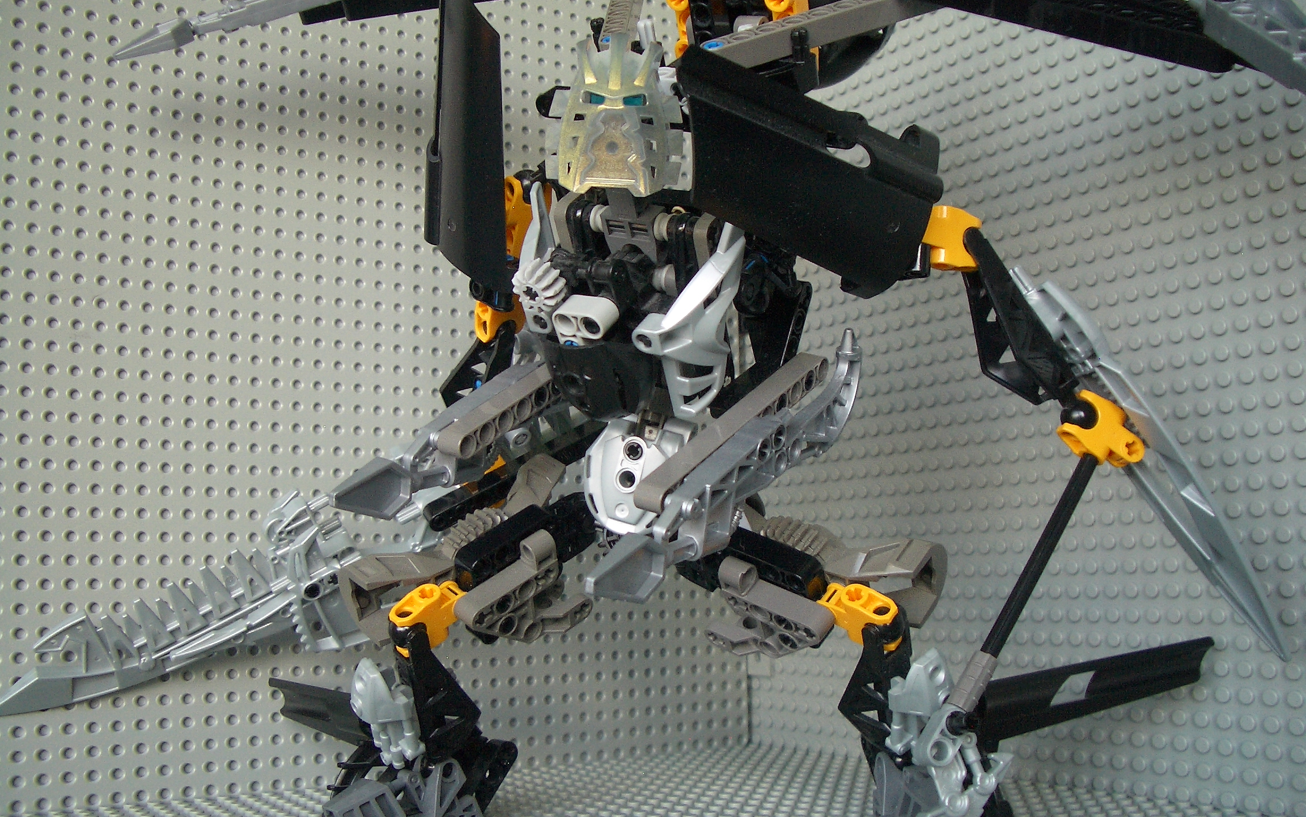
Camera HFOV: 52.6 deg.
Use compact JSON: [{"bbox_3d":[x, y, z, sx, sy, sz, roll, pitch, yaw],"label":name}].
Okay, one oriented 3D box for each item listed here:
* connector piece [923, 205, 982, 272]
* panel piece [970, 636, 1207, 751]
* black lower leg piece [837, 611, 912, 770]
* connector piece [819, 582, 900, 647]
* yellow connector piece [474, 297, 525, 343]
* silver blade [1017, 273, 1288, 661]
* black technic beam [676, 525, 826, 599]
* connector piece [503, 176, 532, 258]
[{"bbox_3d":[0.073,-0.043,0.338,0.025,0.017,0.009,-4,-7,24],"label":"connector piece"},{"bbox_3d":[0.127,0.082,0.384,0.068,0.019,0.012,-18,-16,15],"label":"panel piece"},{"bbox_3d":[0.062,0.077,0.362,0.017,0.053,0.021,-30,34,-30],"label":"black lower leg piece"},{"bbox_3d":[0.057,0.057,0.365,0.024,0.016,0.009,15,41,34],"label":"connector piece"},{"bbox_3d":[-0.046,-0.029,0.406,0.017,0.025,0.009,-7,17,-22],"label":"yellow connector piece"},{"bbox_3d":[0.134,0.015,0.354,0.018,0.123,0.010,-33,-4,0],"label":"silver blade"},{"bbox_3d":[0.029,0.042,0.388,0.052,0.010,0.010,22,40,38],"label":"black technic beam"},{"bbox_3d":[-0.038,-0.058,0.397,0.017,0.025,0.009,1,-7,-24],"label":"connector piece"}]

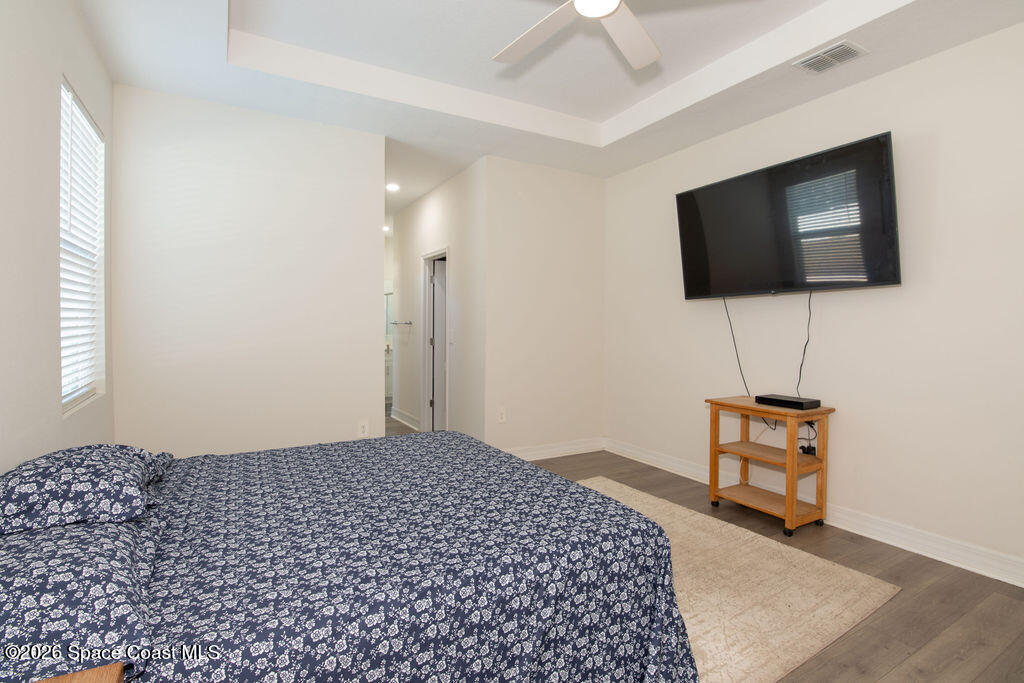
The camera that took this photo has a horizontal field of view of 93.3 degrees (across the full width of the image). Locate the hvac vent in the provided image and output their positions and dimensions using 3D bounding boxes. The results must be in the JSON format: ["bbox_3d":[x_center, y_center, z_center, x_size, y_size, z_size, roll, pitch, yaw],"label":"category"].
[{"bbox_3d":[1.785,-1.578,2.714,0.234,0.025,0.280,-1,2,-30],"label":"hvac vent"}]

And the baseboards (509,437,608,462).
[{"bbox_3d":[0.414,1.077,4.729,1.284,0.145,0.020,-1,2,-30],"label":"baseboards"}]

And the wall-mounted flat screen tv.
[{"bbox_3d":[1.773,-0.748,3.310,0.060,0.840,1.456,-12,8,-30],"label":"wall-mounted flat screen tv"}]

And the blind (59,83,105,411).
[{"bbox_3d":[-2.128,-0.437,2.356,0.060,1.425,0.820,-1,2,-30],"label":"blind"}]

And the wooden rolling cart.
[{"bbox_3d":[1.736,0.815,3.305,0.404,0.773,0.669,-1,2,-29],"label":"wooden rolling cart"}]

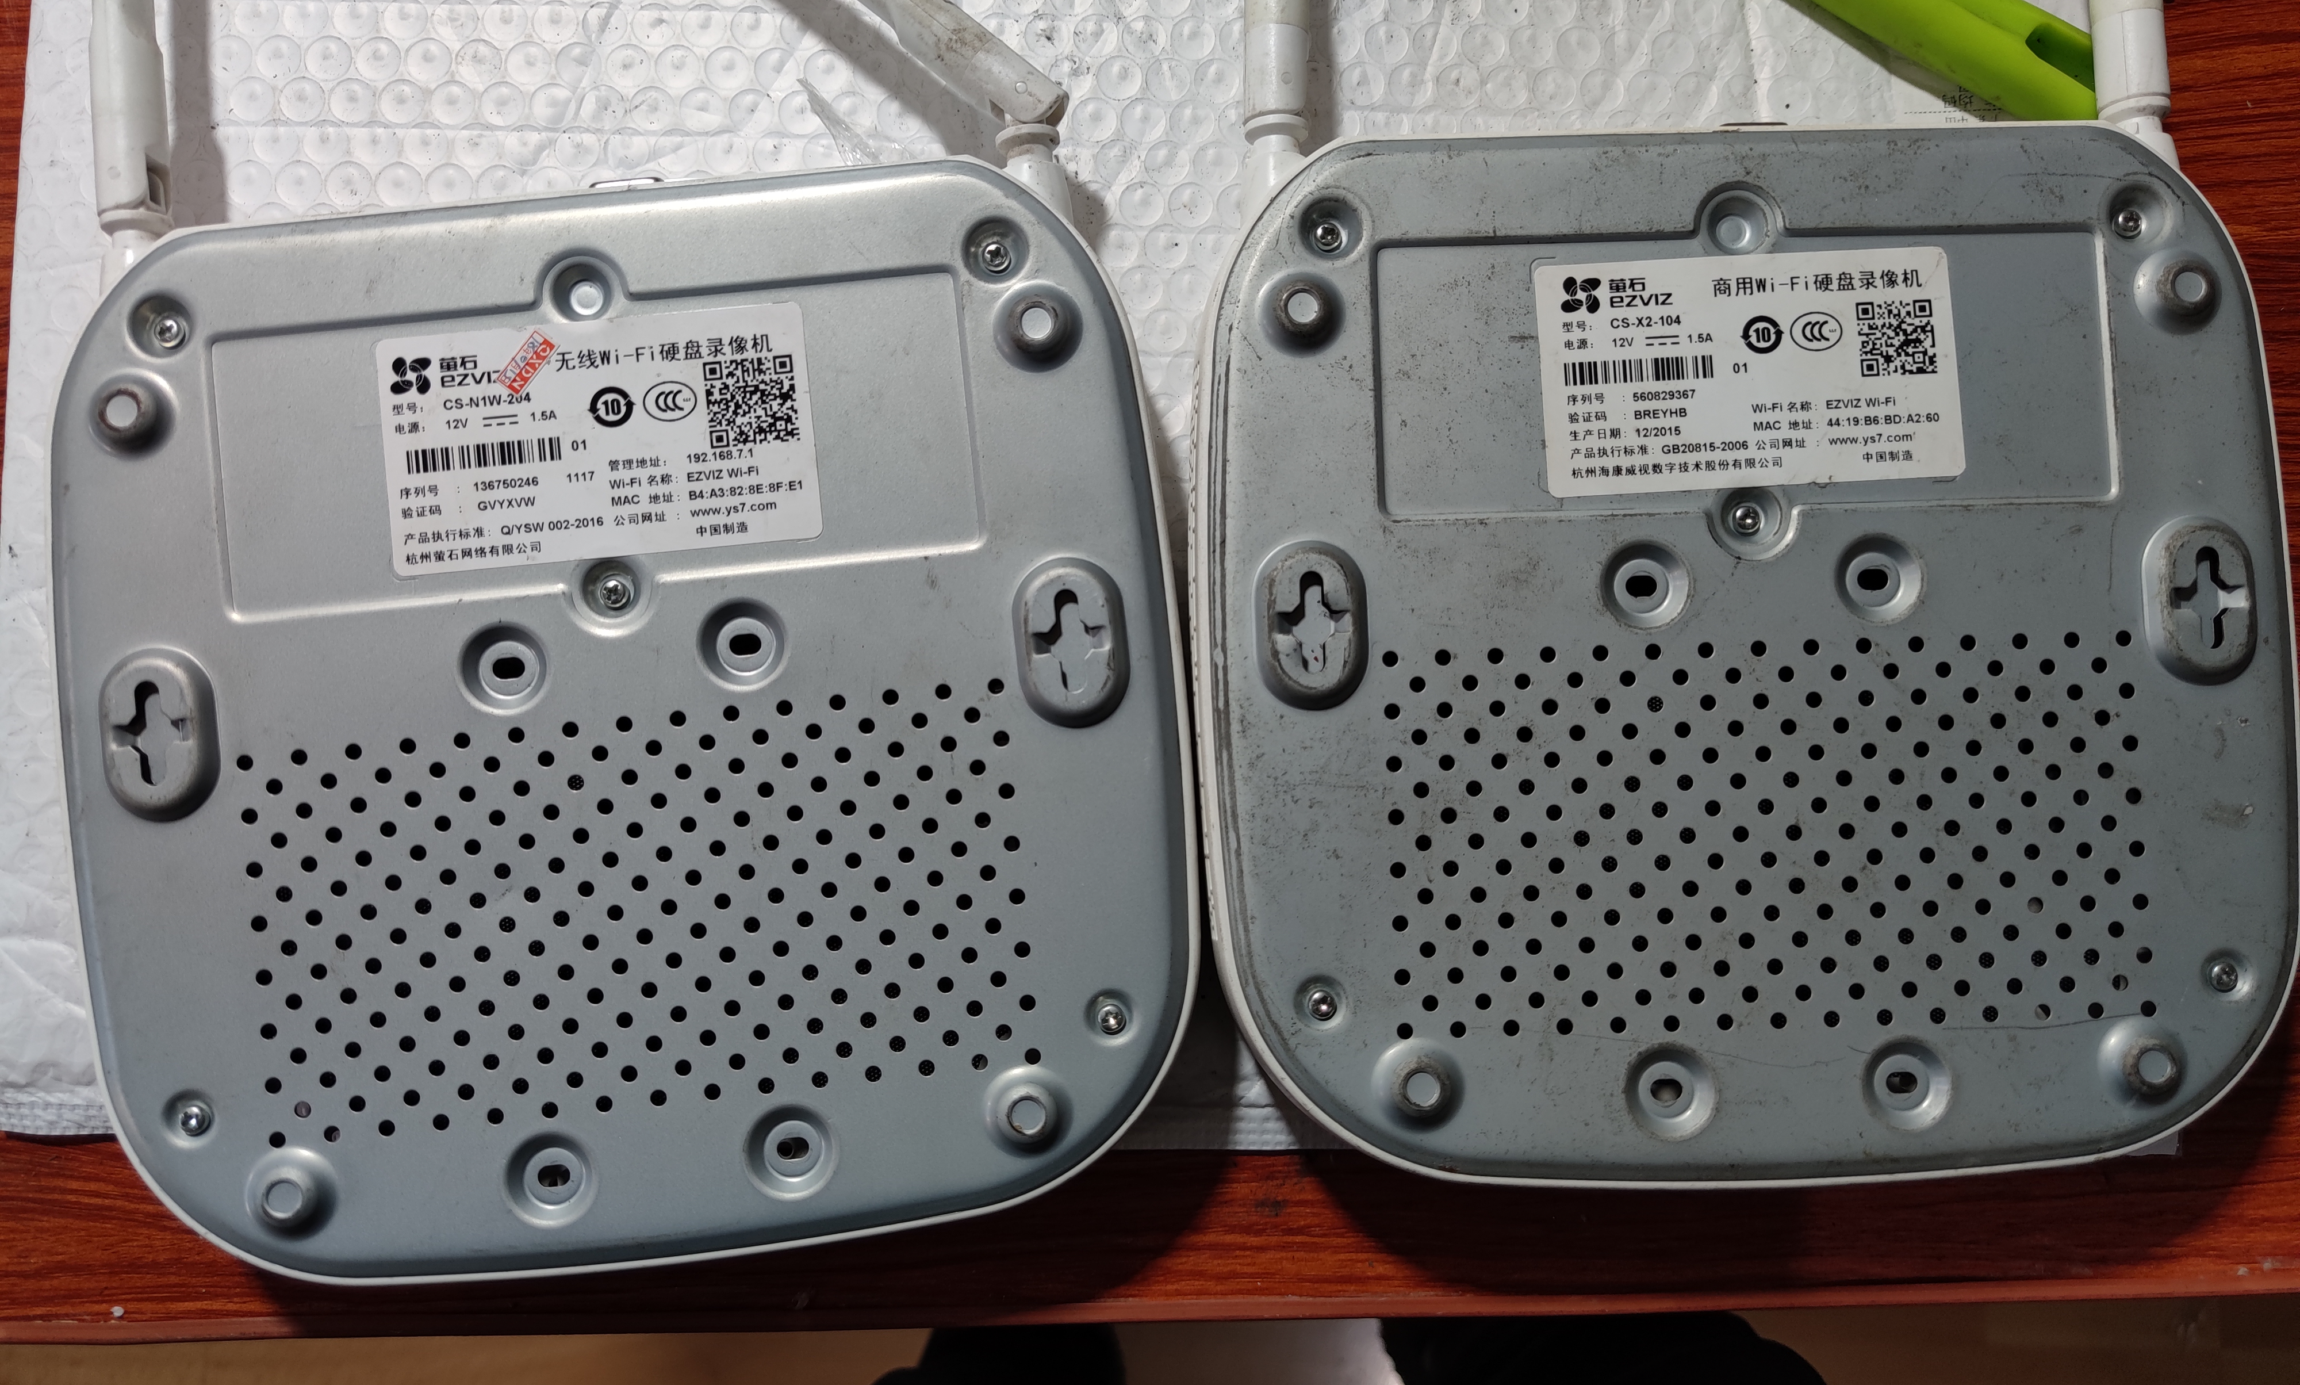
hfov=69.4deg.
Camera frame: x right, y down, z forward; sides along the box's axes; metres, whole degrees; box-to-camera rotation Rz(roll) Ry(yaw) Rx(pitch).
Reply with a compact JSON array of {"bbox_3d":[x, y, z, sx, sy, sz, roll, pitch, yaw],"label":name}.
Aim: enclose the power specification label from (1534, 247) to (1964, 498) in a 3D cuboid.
[{"bbox_3d":[0.115,-0.062,0.319,0.080,0.001,0.045,-3,86,-1],"label":"power specification label"}]

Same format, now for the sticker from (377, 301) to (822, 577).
[{"bbox_3d":[-0.104,-0.048,0.315,0.080,0.001,0.045,-5,88,-3],"label":"sticker"}]

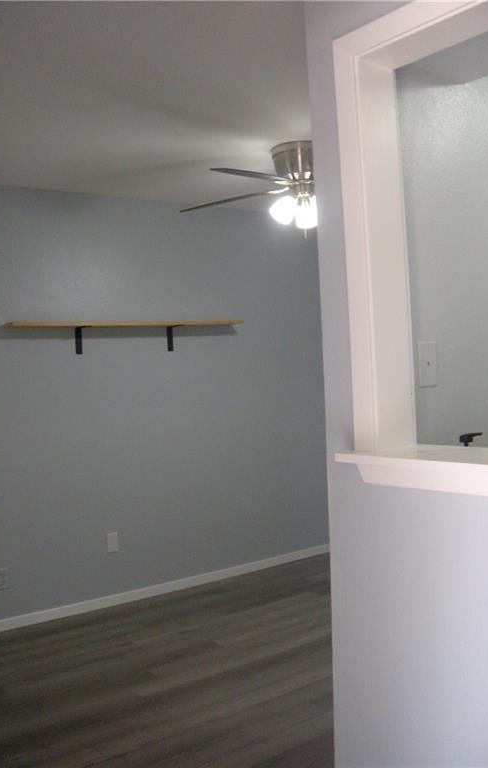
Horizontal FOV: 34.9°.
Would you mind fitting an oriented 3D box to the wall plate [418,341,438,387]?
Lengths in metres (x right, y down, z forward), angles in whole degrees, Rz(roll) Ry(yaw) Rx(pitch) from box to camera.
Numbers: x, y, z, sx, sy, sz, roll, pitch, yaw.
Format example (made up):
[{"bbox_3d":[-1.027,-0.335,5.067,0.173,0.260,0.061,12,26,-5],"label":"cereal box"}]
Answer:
[{"bbox_3d":[0.472,-0.050,1.973,0.070,0.115,0.008,-4,1,-37],"label":"wall plate"}]

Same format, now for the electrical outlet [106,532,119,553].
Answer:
[{"bbox_3d":[-0.788,0.956,4.680,0.070,0.114,0.008,-4,1,-37],"label":"electrical outlet"}]

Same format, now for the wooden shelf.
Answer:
[{"bbox_3d":[-0.661,-0.281,4.700,1.540,0.180,0.177,-4,1,-37],"label":"wooden shelf"}]

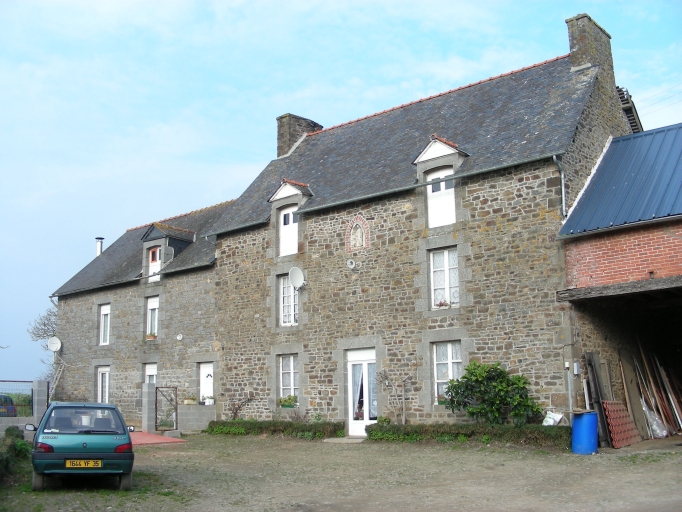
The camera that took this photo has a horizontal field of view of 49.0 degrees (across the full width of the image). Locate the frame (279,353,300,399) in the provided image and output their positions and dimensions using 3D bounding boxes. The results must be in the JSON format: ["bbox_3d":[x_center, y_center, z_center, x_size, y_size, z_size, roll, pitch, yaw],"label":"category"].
[{"bbox_3d":[-1.538,3.790,22.878,0.840,1.500,0.120,-10,-15,38],"label":"frame"}]

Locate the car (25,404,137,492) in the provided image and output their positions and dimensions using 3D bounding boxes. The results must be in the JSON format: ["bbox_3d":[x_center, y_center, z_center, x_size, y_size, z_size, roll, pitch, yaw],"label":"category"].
[{"bbox_3d":[-4.637,3.359,13.436,1.610,1.390,3.560,3,-12,-20],"label":"car"}]

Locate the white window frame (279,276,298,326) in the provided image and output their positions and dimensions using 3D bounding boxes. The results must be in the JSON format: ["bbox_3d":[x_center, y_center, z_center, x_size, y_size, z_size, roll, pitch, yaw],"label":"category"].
[{"bbox_3d":[-1.502,1.390,23.470,0.960,1.588,0.120,-10,-15,38],"label":"white window frame"}]

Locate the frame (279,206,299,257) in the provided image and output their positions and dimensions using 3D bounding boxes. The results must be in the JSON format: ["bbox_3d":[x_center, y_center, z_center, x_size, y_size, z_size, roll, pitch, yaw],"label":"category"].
[{"bbox_3d":[-1.555,-0.783,23.906,0.960,1.545,0.120,-10,-15,38],"label":"frame"}]

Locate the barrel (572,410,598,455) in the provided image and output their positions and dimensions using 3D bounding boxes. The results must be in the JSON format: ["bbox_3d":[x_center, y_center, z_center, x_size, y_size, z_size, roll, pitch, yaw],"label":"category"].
[{"bbox_3d":[5.392,3.914,16.642,0.570,0.920,0.570,-10,-15,38],"label":"barrel"}]

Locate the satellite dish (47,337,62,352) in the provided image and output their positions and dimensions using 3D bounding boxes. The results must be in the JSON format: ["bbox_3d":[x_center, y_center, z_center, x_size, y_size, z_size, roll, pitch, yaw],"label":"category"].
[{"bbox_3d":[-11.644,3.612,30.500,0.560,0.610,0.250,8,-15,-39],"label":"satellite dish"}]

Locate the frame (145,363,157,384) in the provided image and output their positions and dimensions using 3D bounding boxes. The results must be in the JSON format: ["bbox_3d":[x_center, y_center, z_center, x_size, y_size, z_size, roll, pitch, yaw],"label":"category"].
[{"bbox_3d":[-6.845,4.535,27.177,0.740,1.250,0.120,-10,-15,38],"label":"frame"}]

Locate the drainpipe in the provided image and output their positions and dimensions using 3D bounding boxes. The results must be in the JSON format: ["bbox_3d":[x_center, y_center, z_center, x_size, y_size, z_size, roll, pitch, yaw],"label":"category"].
[{"bbox_3d":[5.246,-1.639,17.873,0.180,1.500,0.280,-10,-15,38],"label":"drainpipe"}]

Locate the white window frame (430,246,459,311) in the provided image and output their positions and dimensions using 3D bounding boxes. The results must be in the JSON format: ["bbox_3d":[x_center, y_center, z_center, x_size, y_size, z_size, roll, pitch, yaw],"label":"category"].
[{"bbox_3d":[2.850,0.620,19.965,0.970,1.609,0.120,-10,-15,38],"label":"white window frame"}]

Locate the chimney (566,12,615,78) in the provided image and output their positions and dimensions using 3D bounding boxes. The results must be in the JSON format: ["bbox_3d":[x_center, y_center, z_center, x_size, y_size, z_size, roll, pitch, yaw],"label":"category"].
[{"bbox_3d":[7.420,-6.017,22.122,0.640,1.620,1.980,-10,-15,38],"label":"chimney"}]

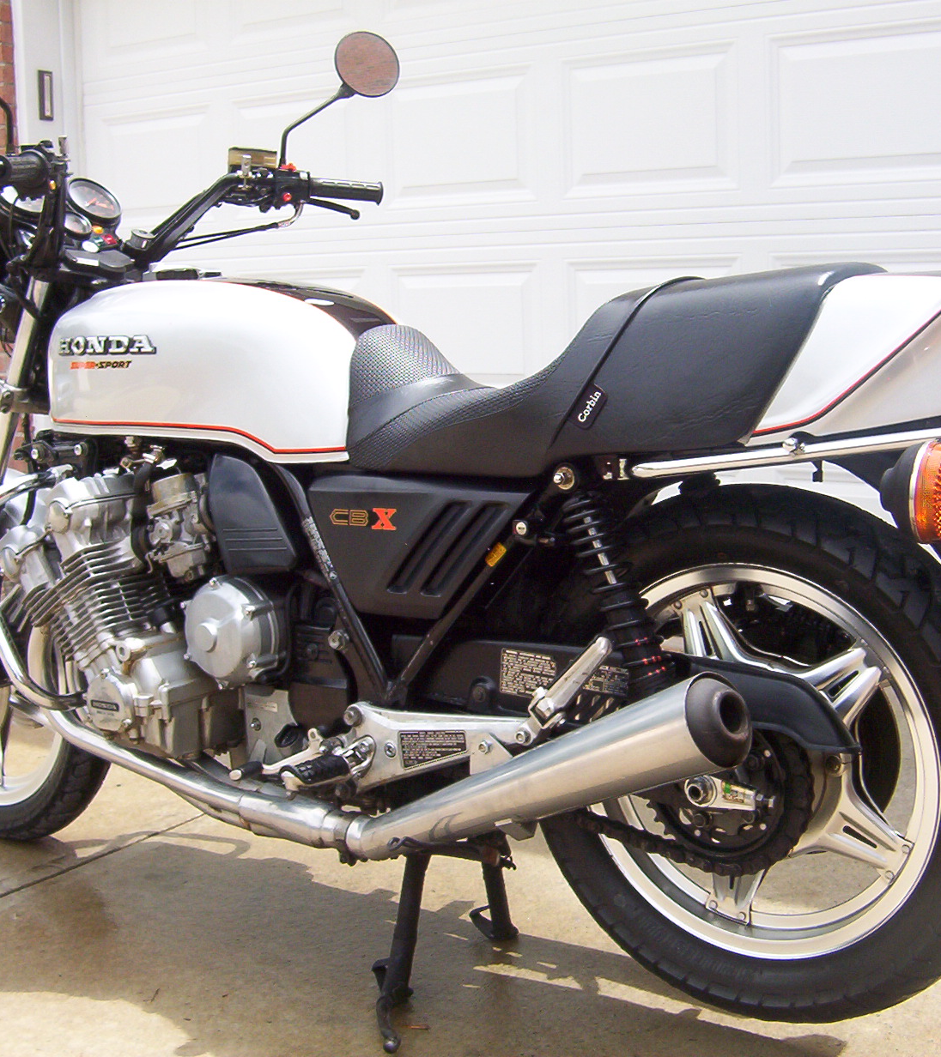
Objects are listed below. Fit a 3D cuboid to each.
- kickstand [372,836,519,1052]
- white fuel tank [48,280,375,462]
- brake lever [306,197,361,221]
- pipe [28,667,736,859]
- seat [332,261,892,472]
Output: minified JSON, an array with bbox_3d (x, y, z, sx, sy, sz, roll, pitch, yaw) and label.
[{"bbox_3d":[-0.052,0.533,2.035,0.140,0.235,0.400,2,9,35],"label":"kickstand"},{"bbox_3d":[-0.324,-0.242,2.174,0.610,0.268,0.320,2,9,35],"label":"white fuel tank"},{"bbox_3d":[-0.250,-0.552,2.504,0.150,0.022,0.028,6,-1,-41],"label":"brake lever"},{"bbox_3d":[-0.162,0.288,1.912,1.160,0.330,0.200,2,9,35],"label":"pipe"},{"bbox_3d":[0.183,-0.190,1.823,0.700,0.232,0.280,2,9,35],"label":"seat"}]

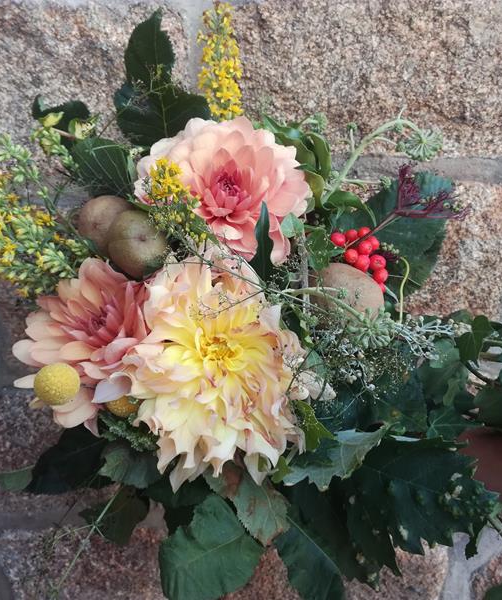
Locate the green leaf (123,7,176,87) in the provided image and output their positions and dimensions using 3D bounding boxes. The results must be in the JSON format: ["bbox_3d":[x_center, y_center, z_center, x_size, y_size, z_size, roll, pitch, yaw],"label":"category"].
[{"bbox_3d":[-0.085,-0.208,0.520,0.044,0.067,0.013,3,-3,0],"label":"green leaf"}]

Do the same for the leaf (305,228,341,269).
[{"bbox_3d":[0.056,-0.039,0.475,0.029,0.034,0.013,-2,7,0],"label":"leaf"}]

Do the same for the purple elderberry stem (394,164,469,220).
[{"bbox_3d":[0.137,-0.082,0.475,0.058,0.042,0.040,0,5,0],"label":"purple elderberry stem"}]

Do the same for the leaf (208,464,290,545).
[{"bbox_3d":[-0.003,0.159,0.495,0.067,0.070,0.022,-2,-11,0],"label":"leaf"}]

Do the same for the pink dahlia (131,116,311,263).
[{"bbox_3d":[-0.022,-0.083,0.475,0.132,0.115,0.068,0,-12,-2],"label":"pink dahlia"}]

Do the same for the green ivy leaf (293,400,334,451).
[{"bbox_3d":[0.046,0.096,0.475,0.033,0.038,0.016,-2,7,0],"label":"green ivy leaf"}]

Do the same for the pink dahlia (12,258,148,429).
[{"bbox_3d":[-0.129,0.034,0.485,0.113,0.125,0.075,1,9,19],"label":"pink dahlia"}]

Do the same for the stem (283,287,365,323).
[{"bbox_3d":[0.056,0.003,0.465,0.063,0.015,0.010,20,-5,0],"label":"stem"}]

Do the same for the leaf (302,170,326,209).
[{"bbox_3d":[0.046,-0.081,0.455,0.018,0.029,0.014,-4,6,-22],"label":"leaf"}]

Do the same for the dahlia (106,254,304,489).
[{"bbox_3d":[-0.032,0.052,0.455,0.140,0.166,0.075,0,-7,-5],"label":"dahlia"}]

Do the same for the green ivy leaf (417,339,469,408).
[{"bbox_3d":[0.150,0.057,0.485,0.041,0.055,0.015,-1,-8,-6],"label":"green ivy leaf"}]

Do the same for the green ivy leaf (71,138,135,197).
[{"bbox_3d":[-0.113,-0.102,0.475,0.050,0.046,0.018,-1,6,6],"label":"green ivy leaf"}]

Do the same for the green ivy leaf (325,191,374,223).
[{"bbox_3d":[0.079,-0.073,0.495,0.041,0.026,0.018,5,-17,-4],"label":"green ivy leaf"}]

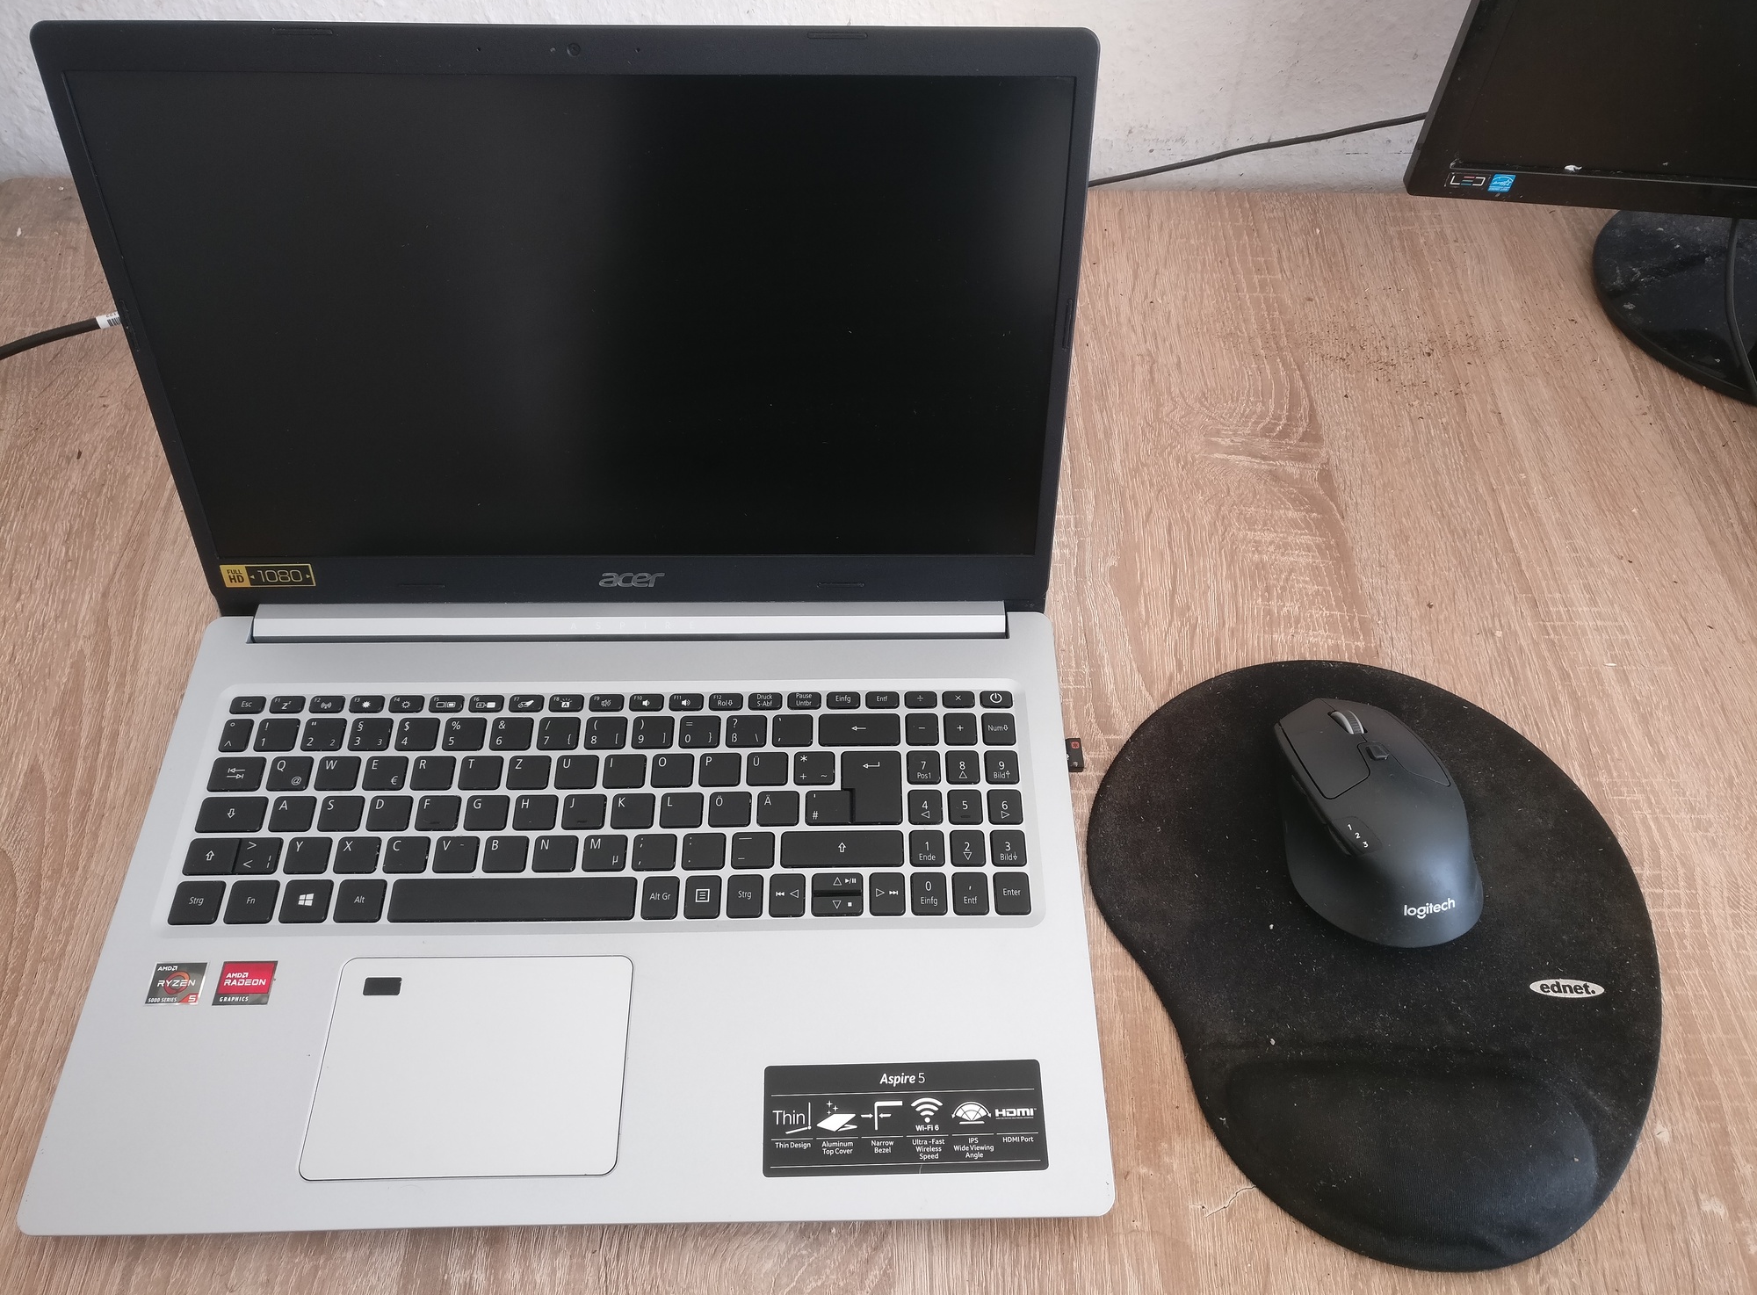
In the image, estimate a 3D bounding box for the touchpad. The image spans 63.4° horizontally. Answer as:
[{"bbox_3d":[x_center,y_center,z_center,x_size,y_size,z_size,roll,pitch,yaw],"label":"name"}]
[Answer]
[{"bbox_3d":[-0.143,0.146,0.500,0.105,0.002,0.078,0,54,-1],"label":"touchpad"}]

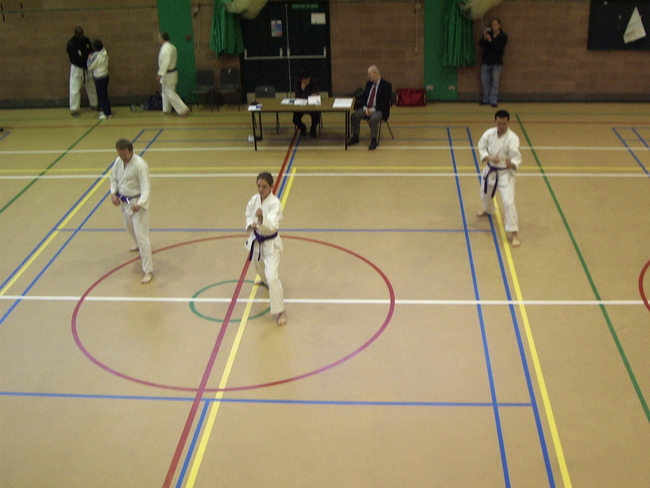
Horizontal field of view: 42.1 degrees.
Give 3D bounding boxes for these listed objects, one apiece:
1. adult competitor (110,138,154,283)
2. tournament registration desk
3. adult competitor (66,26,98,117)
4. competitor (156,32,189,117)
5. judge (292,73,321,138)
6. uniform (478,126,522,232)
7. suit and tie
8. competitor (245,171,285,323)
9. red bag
[{"bbox_3d":[-2.371,-0.489,10.202,0.620,1.690,0.980,4,25,12],"label":"adult competitor"},{"bbox_3d":[-0.391,-2.090,14.672,1.800,0.730,0.800,0,25,5],"label":"tournament registration desk"},{"bbox_3d":[-4.852,-3.452,16.881,0.643,1.762,0.495,-22,32,-36],"label":"adult competitor"},{"bbox_3d":[-3.037,-3.329,16.613,0.653,1.643,0.495,6,26,18],"label":"competitor"},{"bbox_3d":[-0.300,-2.529,15.112,0.520,1.160,0.740,0,25,5],"label":"judge"},{"bbox_3d":[2.330,-0.913,11.184,0.596,1.356,0.813,7,26,19],"label":"uniform"},{"bbox_3d":[0.848,-2.327,14.738,0.564,1.069,0.733,18,32,36],"label":"suit and tie"},{"bbox_3d":[-0.649,-0.018,9.233,0.580,1.520,0.980,4,25,12],"label":"competitor"},{"bbox_3d":[1.713,-2.946,16.881,0.610,0.320,0.300,-1,25,3],"label":"red bag"}]

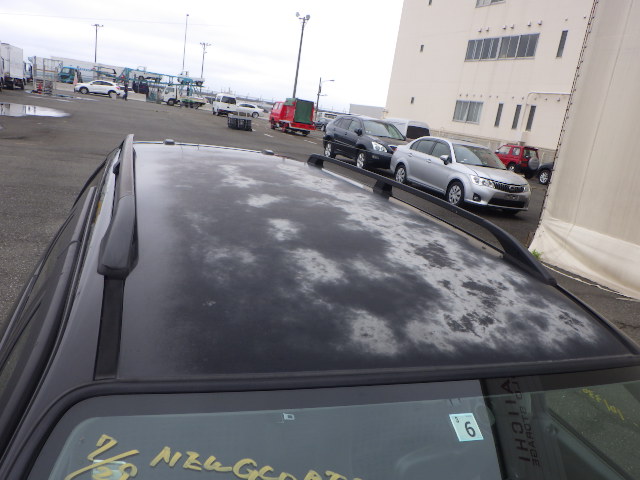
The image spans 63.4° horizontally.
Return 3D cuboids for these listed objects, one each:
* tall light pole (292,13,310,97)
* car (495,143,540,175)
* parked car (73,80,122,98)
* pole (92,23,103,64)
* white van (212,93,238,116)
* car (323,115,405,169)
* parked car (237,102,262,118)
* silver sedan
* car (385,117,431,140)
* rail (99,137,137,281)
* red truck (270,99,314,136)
[{"bbox_3d":[-2.759,-20.316,61.459,1.600,12.244,0.600,8,14,-5],"label":"tall light pole"},{"bbox_3d":[10.764,-4.680,29.600,1.475,1.670,3.350,3,15,-23],"label":"car"},{"bbox_3d":[-21.912,-14.948,51.000,4.450,1.550,1.780,2,15,-25],"label":"parked car"},{"bbox_3d":[-43.856,-36.083,101.353,2.300,11.349,0.600,2,15,-24],"label":"pole"},{"bbox_3d":[-8.024,-11.430,44.000,1.475,1.880,3.395,3,15,-21],"label":"white van"},{"bbox_3d":[1.709,-3.408,18.297,1.845,1.680,4.735,2,15,-25],"label":"car"},{"bbox_3d":[-8.159,-14.070,56.000,4.500,1.450,1.750,8,14,-3],"label":"parked car"},{"bbox_3d":[3.564,-1.831,13.562,1.695,1.460,4.360,3,15,-23],"label":"silver sedan"},{"bbox_3d":[4.334,-5.276,26.878,1.500,1.900,3.600,5,14,-16],"label":"car"},{"bbox_3d":[-0.675,-0.224,1.800,0.080,0.080,1.779,3,16,-21],"label":"rail"},{"bbox_3d":[-1.804,-8.211,34.400,1.650,2.200,4.200,2,15,-24],"label":"red truck"}]

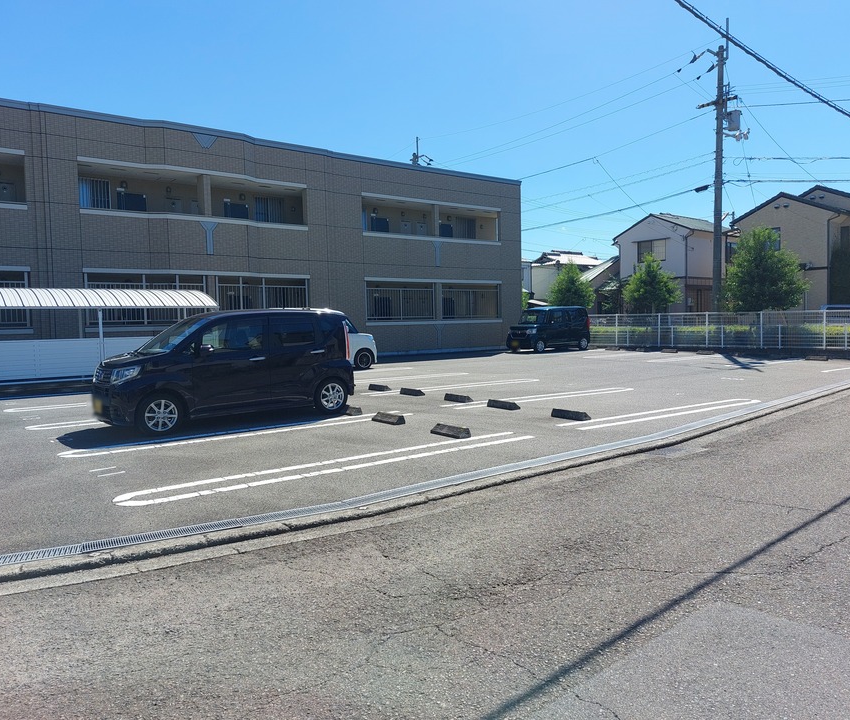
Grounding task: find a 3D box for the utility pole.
[{"bbox_3d":[10.861,-6.426,24.800,0.800,12.100,1.500,-4,4,-37],"label":"utility pole"}]

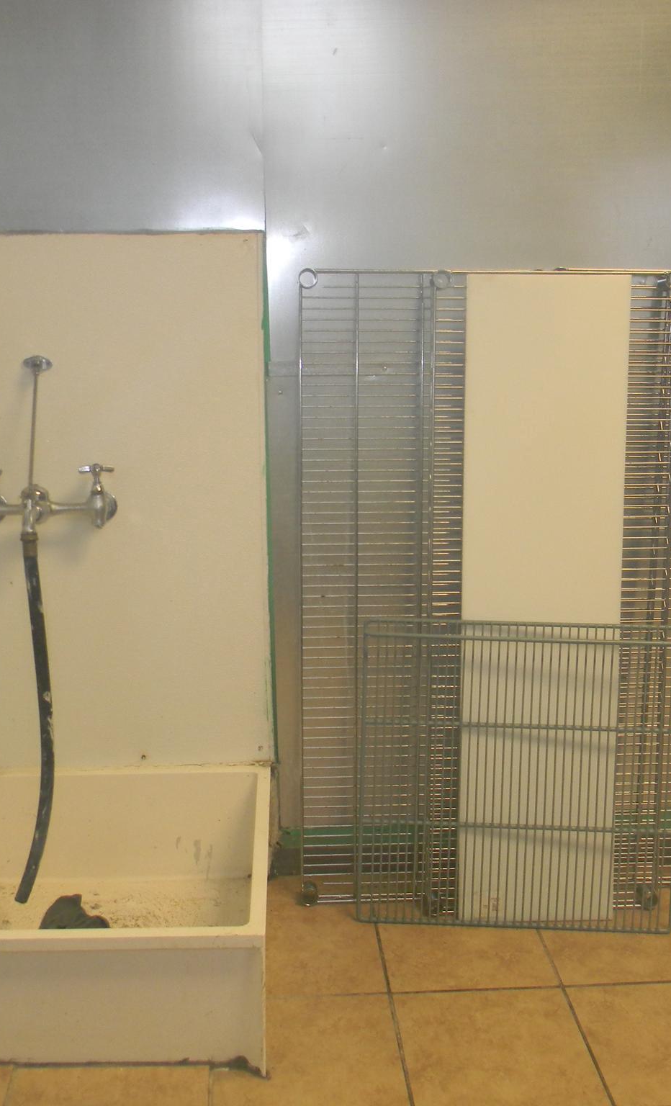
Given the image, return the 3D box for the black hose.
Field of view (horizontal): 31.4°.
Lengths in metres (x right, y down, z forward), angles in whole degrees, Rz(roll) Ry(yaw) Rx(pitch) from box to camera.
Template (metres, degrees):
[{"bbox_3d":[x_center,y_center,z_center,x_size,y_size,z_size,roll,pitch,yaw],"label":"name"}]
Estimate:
[{"bbox_3d":[-0.561,0.316,2.174,0.092,0.724,0.040,-1,14,-5],"label":"black hose"}]

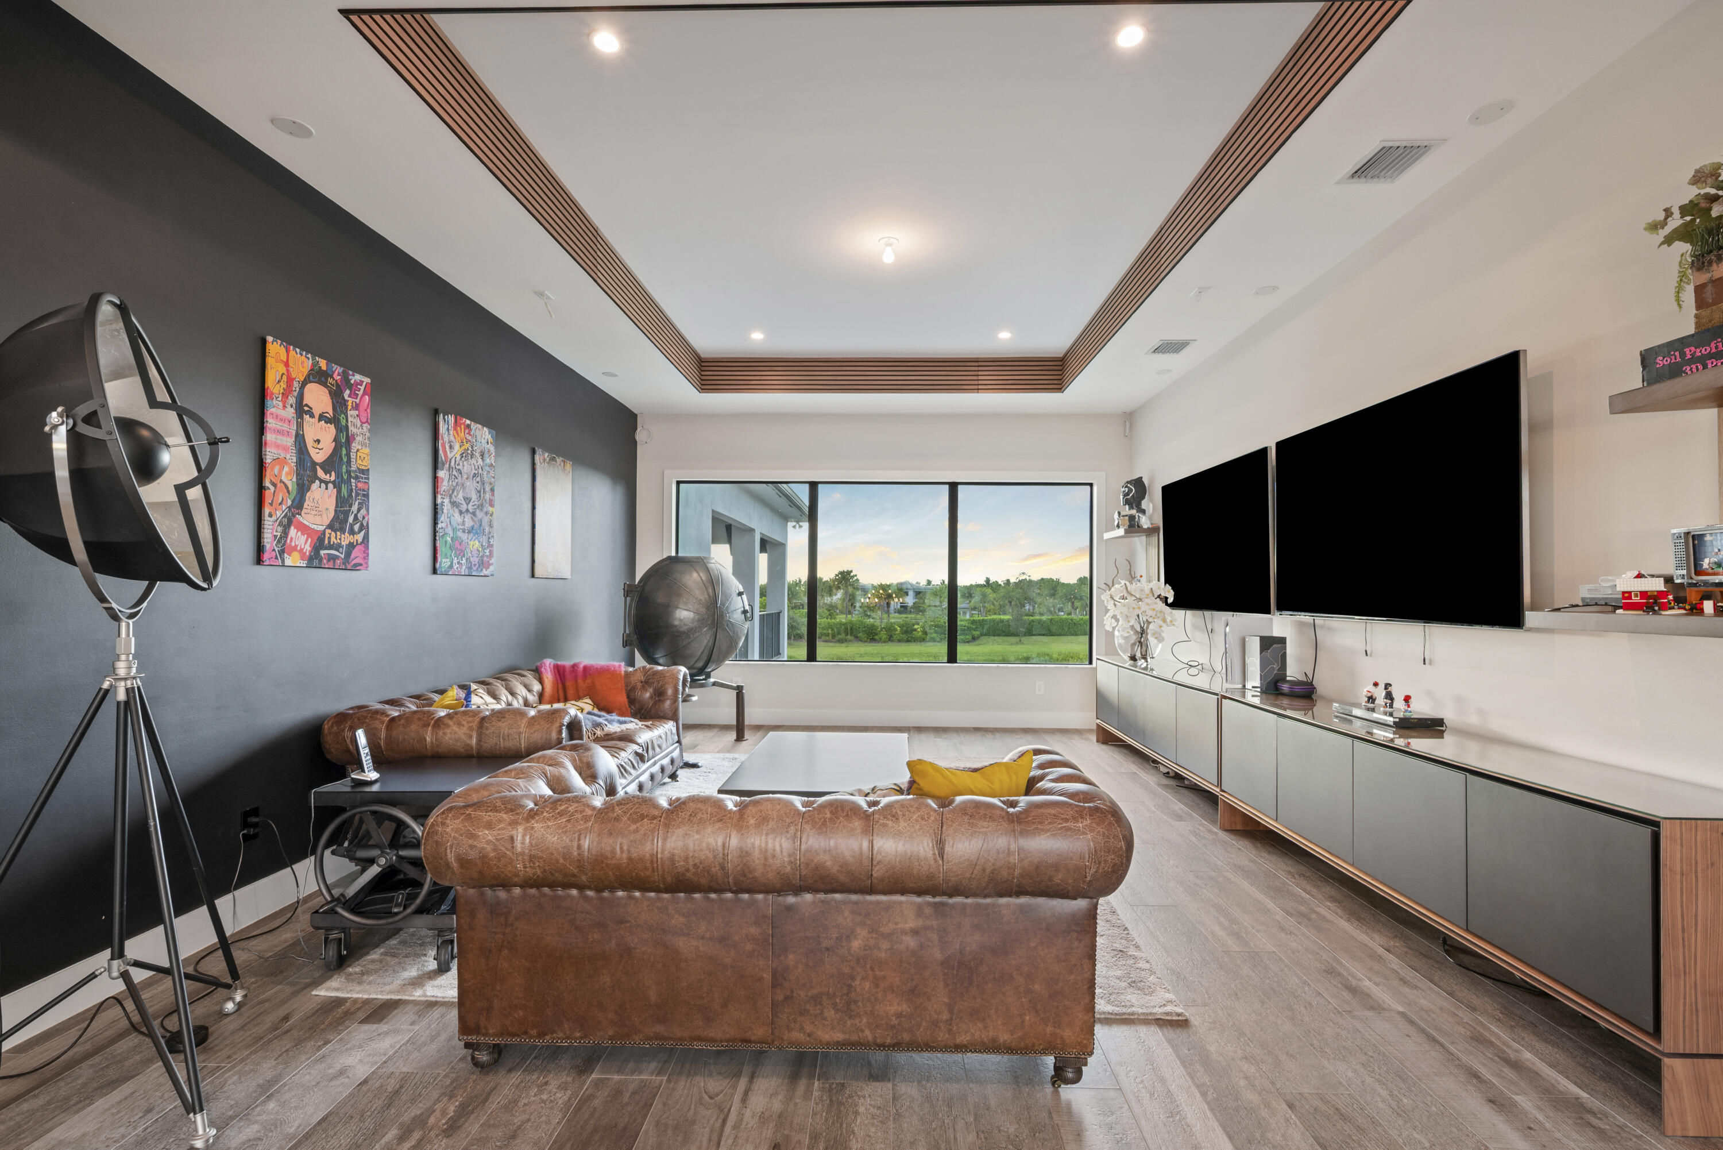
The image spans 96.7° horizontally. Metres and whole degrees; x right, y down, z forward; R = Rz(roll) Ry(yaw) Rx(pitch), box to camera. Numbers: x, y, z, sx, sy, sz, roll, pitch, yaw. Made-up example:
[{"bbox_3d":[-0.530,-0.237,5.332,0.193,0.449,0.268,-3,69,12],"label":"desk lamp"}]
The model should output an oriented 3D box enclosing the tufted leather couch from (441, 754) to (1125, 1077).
[{"bbox_3d":[-0.221,0.973,2.390,1.837,0.753,0.954,0,-1,2],"label":"tufted leather couch"}]

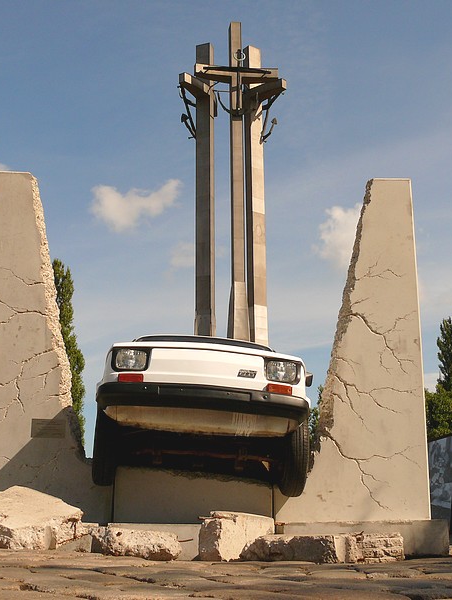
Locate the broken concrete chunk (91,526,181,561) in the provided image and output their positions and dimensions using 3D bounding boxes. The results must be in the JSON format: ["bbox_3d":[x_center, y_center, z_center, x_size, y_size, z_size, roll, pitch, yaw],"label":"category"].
[{"bbox_3d":[-0.575,1.571,5.532,0.539,0.202,0.360,0,-15,0],"label":"broken concrete chunk"}]

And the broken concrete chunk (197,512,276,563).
[{"bbox_3d":[0.064,1.530,5.543,0.418,0.313,0.330,4,-15,-14],"label":"broken concrete chunk"}]

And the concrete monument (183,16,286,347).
[{"bbox_3d":[0.459,-2.744,71.102,9.200,42.000,8.200,2,-15,-8],"label":"concrete monument"}]

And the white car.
[{"bbox_3d":[-0.208,1.006,6.641,1.380,1.360,3.080,3,-25,-2],"label":"white car"}]

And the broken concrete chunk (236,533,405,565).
[{"bbox_3d":[0.602,1.594,5.496,1.012,0.184,0.340,0,-15,0],"label":"broken concrete chunk"}]

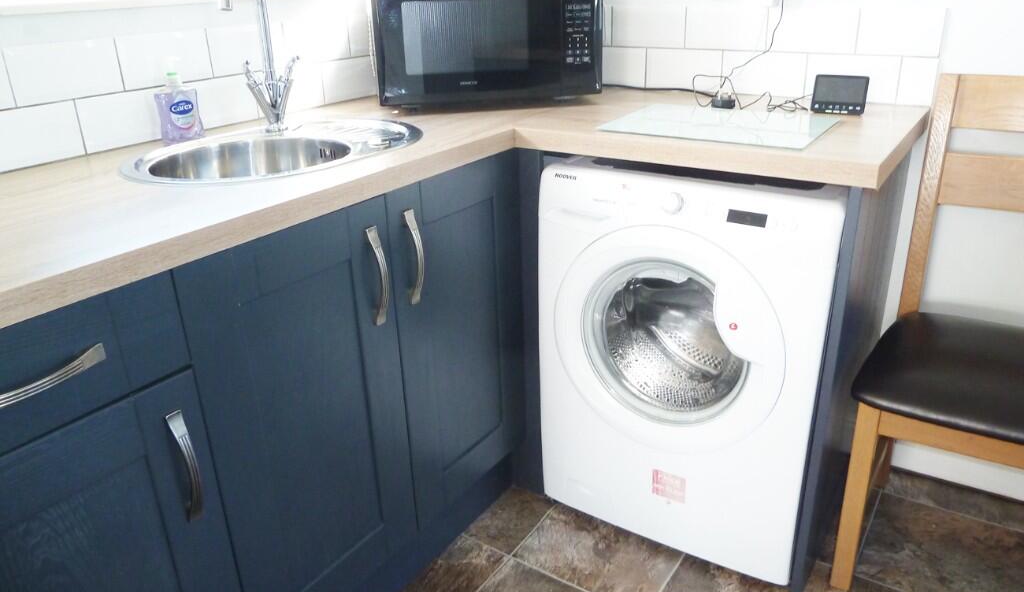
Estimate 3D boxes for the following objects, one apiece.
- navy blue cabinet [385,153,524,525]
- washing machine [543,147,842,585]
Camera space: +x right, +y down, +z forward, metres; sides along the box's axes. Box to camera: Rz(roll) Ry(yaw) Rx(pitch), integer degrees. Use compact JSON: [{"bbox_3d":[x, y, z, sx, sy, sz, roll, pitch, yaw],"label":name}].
[{"bbox_3d":[-0.336,0.029,1.706,0.582,0.727,0.402,13,28,31],"label":"navy blue cabinet"},{"bbox_3d":[0.468,0.076,1.745,0.597,0.844,0.550,13,28,31],"label":"washing machine"}]

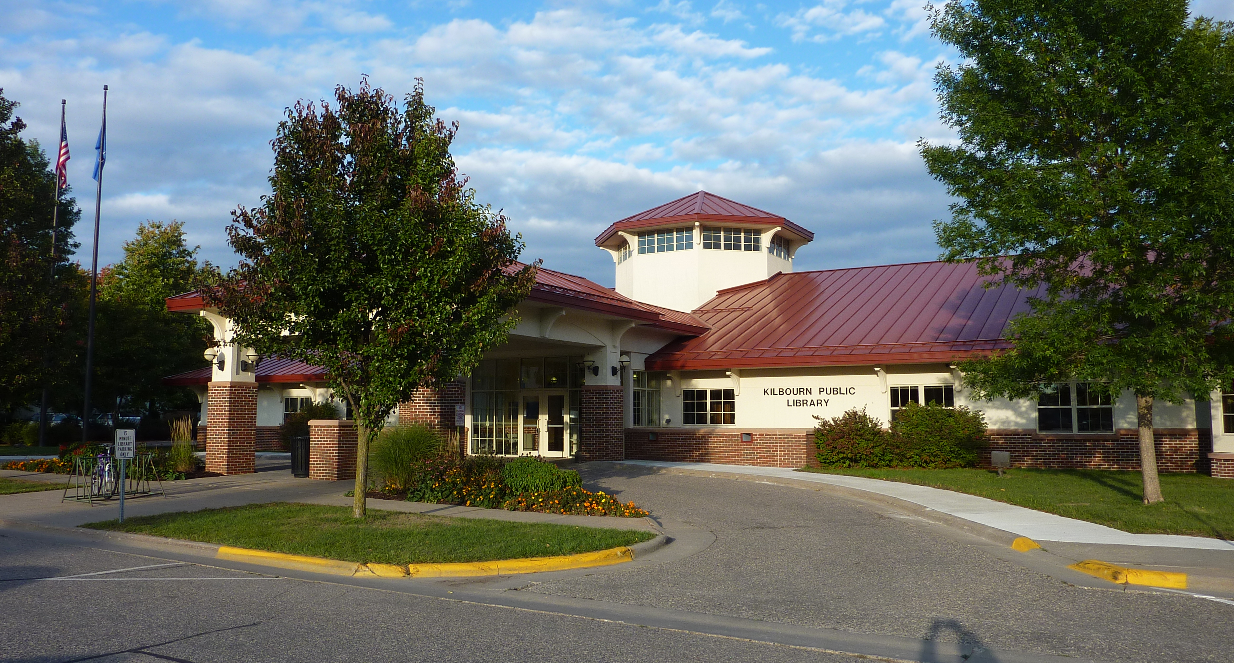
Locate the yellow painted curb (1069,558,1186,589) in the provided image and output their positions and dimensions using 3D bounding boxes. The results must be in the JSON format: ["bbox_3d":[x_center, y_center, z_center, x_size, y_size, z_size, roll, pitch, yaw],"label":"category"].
[{"bbox_3d":[5.165,2.492,9.230,0.489,0.120,1.405,2,-6,-19],"label":"yellow painted curb"}]

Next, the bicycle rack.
[{"bbox_3d":[-9.370,2.736,16.667,0.950,0.840,1.480,-3,-6,29],"label":"bicycle rack"}]

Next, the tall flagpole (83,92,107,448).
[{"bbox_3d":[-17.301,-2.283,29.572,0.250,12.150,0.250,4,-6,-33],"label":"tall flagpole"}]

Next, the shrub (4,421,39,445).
[{"bbox_3d":[-20.725,3.538,31.000,1.200,0.880,1.100,4,-6,-33],"label":"shrub"}]

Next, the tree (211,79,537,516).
[{"bbox_3d":[-3.783,-0.600,14.179,5.100,7.000,4.900,2,-6,-16],"label":"tree"}]

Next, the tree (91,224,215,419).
[{"bbox_3d":[-22.919,-0.078,44.527,6.300,11.200,6.300,3,-6,-30],"label":"tree"}]

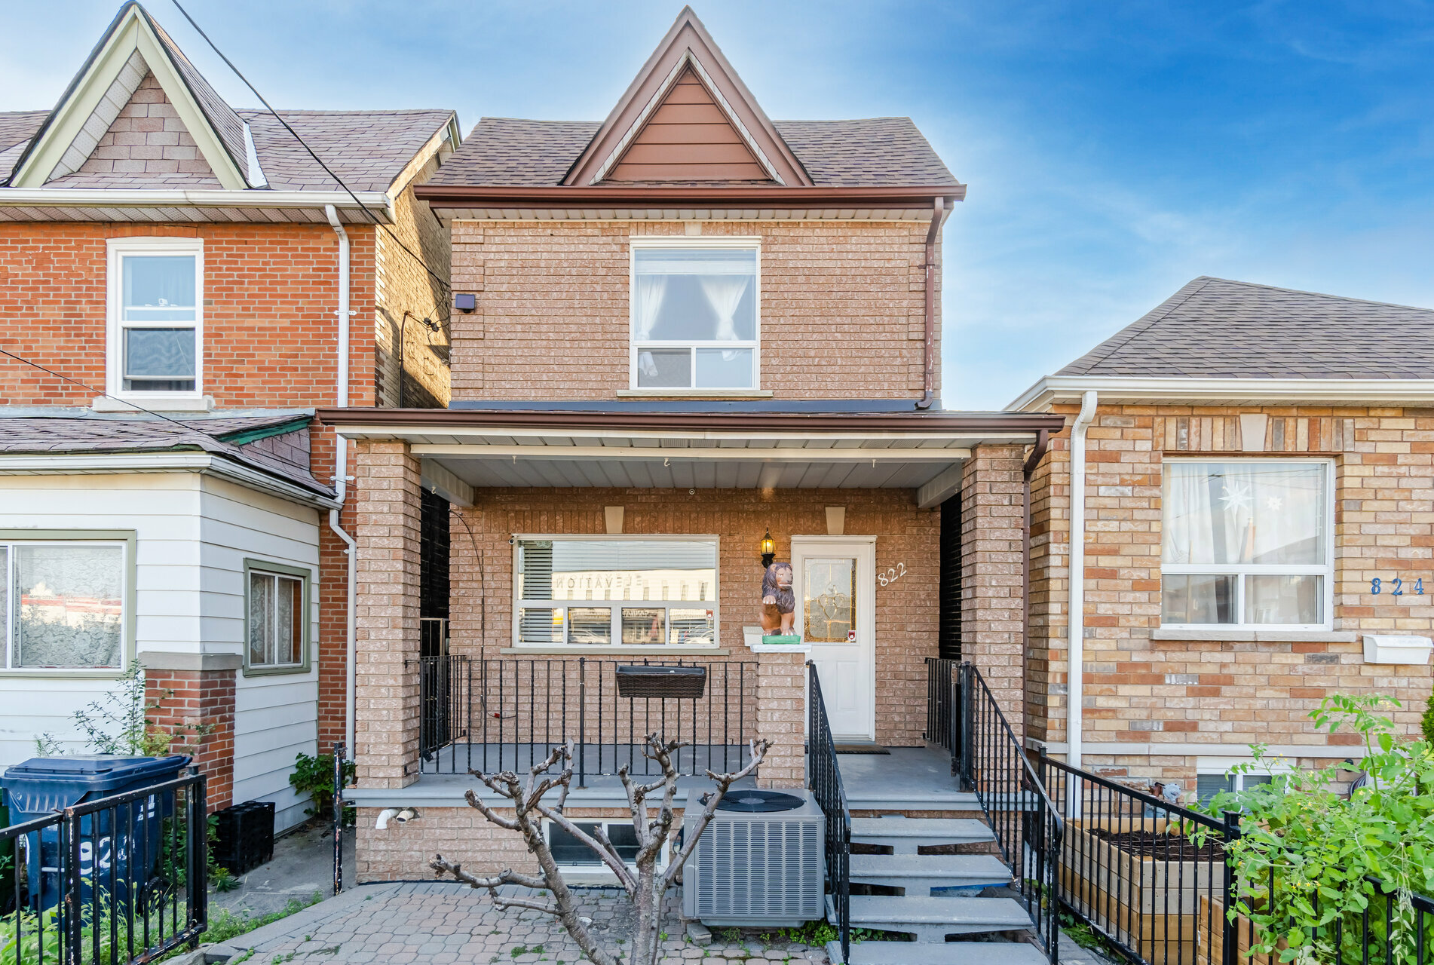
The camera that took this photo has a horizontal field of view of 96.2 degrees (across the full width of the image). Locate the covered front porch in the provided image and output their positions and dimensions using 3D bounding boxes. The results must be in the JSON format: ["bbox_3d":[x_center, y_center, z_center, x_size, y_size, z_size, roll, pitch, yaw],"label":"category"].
[{"bbox_3d":[-0.200,1.120,5.450,5.120,3.900,2.250,0,-4,0],"label":"covered front porch"}]

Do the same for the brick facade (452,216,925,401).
[{"bbox_3d":[-0.250,-1.780,6.720,5.070,1.920,0.220,0,0,0],"label":"brick facade"}]

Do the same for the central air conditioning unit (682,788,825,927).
[{"bbox_3d":[0.220,2.370,4.130,0.820,0.660,0.740,0,-4,0],"label":"central air conditioning unit"}]

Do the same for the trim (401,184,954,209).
[{"bbox_3d":[-0.260,-2.840,6.400,5.500,0.240,0.180,0,0,0],"label":"trim"}]

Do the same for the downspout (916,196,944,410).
[{"bbox_3d":[2.150,-1.810,6.500,0.270,2.170,0.270,0,0,0],"label":"downspout"}]

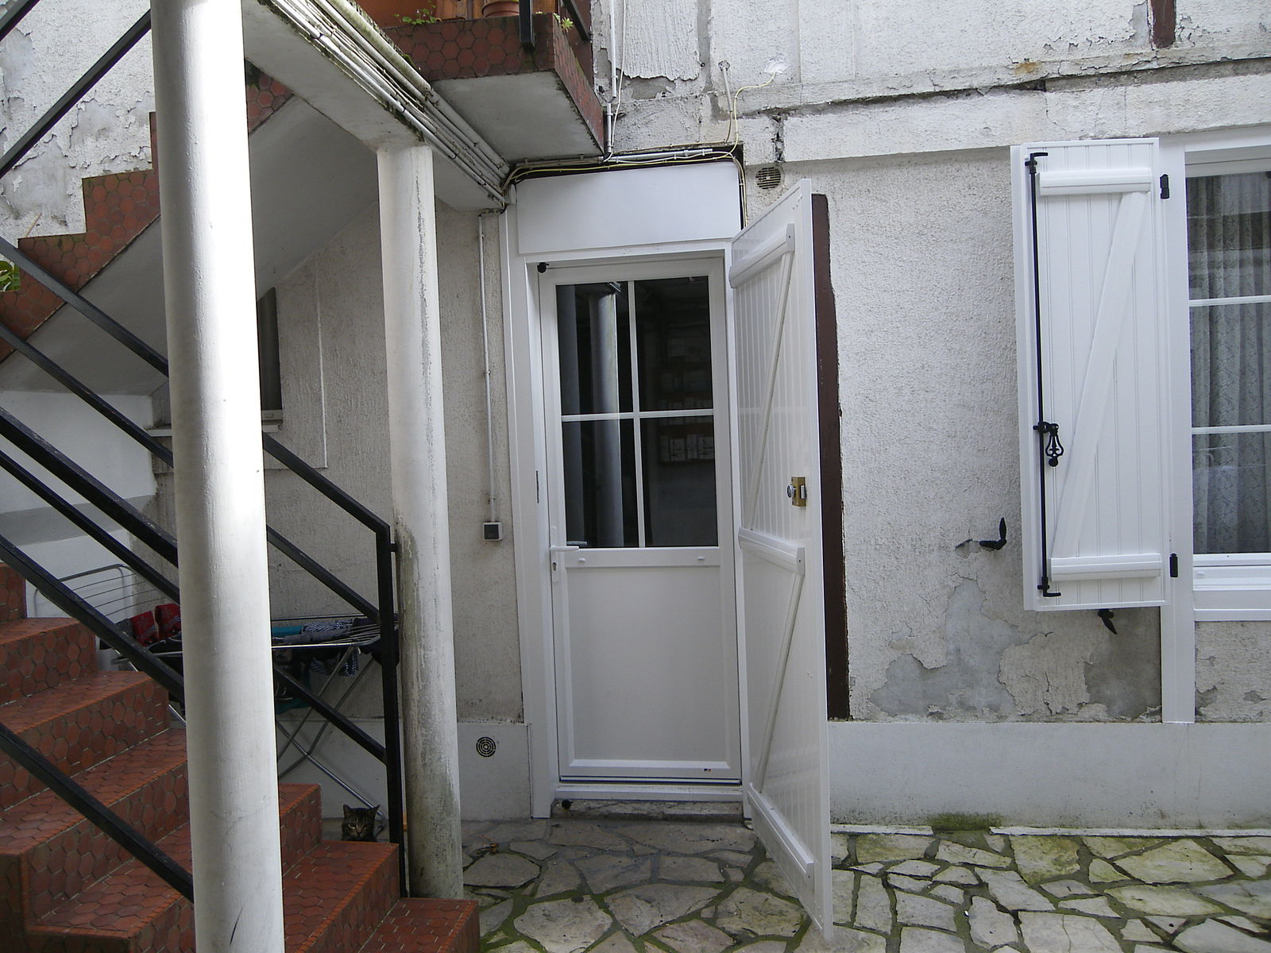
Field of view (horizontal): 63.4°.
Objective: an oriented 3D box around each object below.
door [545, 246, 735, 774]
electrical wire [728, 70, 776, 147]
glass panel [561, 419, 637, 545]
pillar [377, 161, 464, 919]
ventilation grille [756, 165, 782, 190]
[{"bbox_3d":[0.022,0.196,4.349,0.783,2.183,0.065,-2,2,8],"label":"door"},{"bbox_3d":[0.462,-1.461,4.090,0.192,0.286,0.025,-2,2,8],"label":"electrical wire"},{"bbox_3d":[-0.151,0.034,4.367,0.309,0.545,0.020,-2,2,8],"label":"glass panel"},{"bbox_3d":[-0.710,0.208,3.416,0.177,2.565,0.177,-2,2,8],"label":"pillar"},{"bbox_3d":[0.534,-1.190,4.095,0.106,0.100,0.020,-2,2,8],"label":"ventilation grille"}]

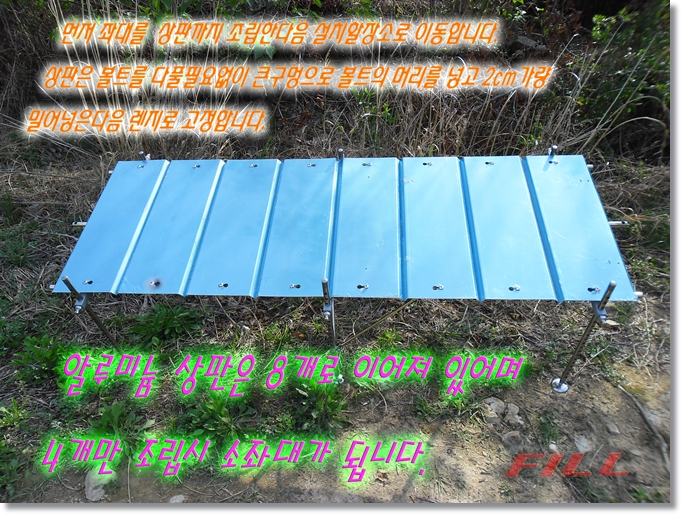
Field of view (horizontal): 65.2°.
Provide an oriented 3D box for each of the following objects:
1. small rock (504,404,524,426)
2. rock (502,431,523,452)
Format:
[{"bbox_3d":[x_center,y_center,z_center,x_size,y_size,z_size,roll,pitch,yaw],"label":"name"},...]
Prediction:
[{"bbox_3d":[0.628,0.572,1.929,0.075,0.045,0.068,-6,50,0],"label":"small rock"},{"bbox_3d":[0.603,0.645,1.870,0.073,0.045,0.068,-6,50,0],"label":"rock"}]

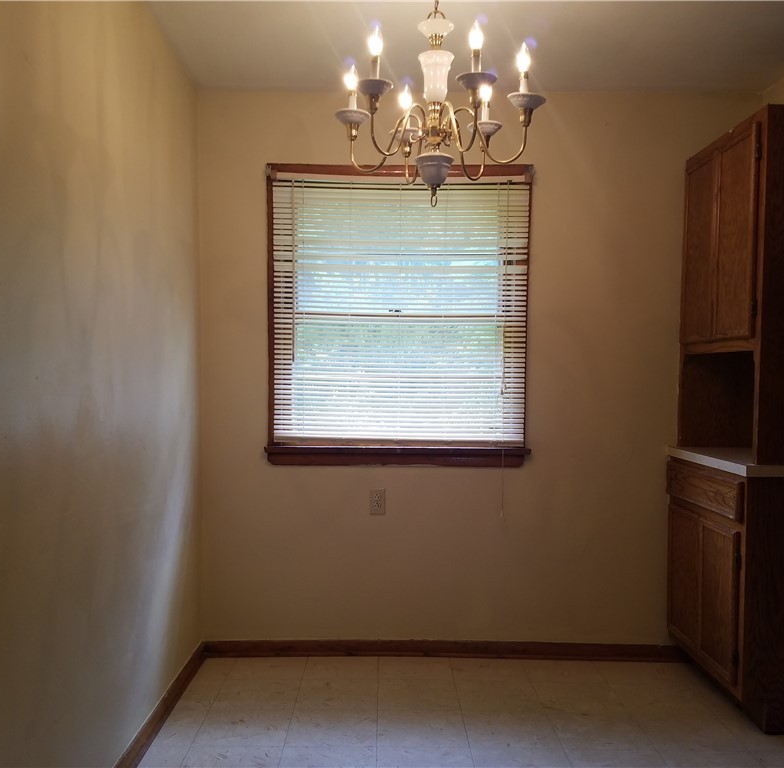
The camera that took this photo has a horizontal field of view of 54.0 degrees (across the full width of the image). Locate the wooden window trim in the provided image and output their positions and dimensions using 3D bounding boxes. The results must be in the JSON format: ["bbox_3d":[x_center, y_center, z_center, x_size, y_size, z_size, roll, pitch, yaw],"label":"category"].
[{"bbox_3d":[0.036,-0.312,3.262,1.088,1.153,0.044,1,2,-1],"label":"wooden window trim"}]

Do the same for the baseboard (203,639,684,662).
[{"bbox_3d":[0.211,1.149,3.330,2.078,0.075,0.020,1,2,-1],"label":"baseboard"}]

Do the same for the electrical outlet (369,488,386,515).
[{"bbox_3d":[-0.061,0.506,3.315,0.072,0.115,0.008,1,2,-1],"label":"electrical outlet"}]

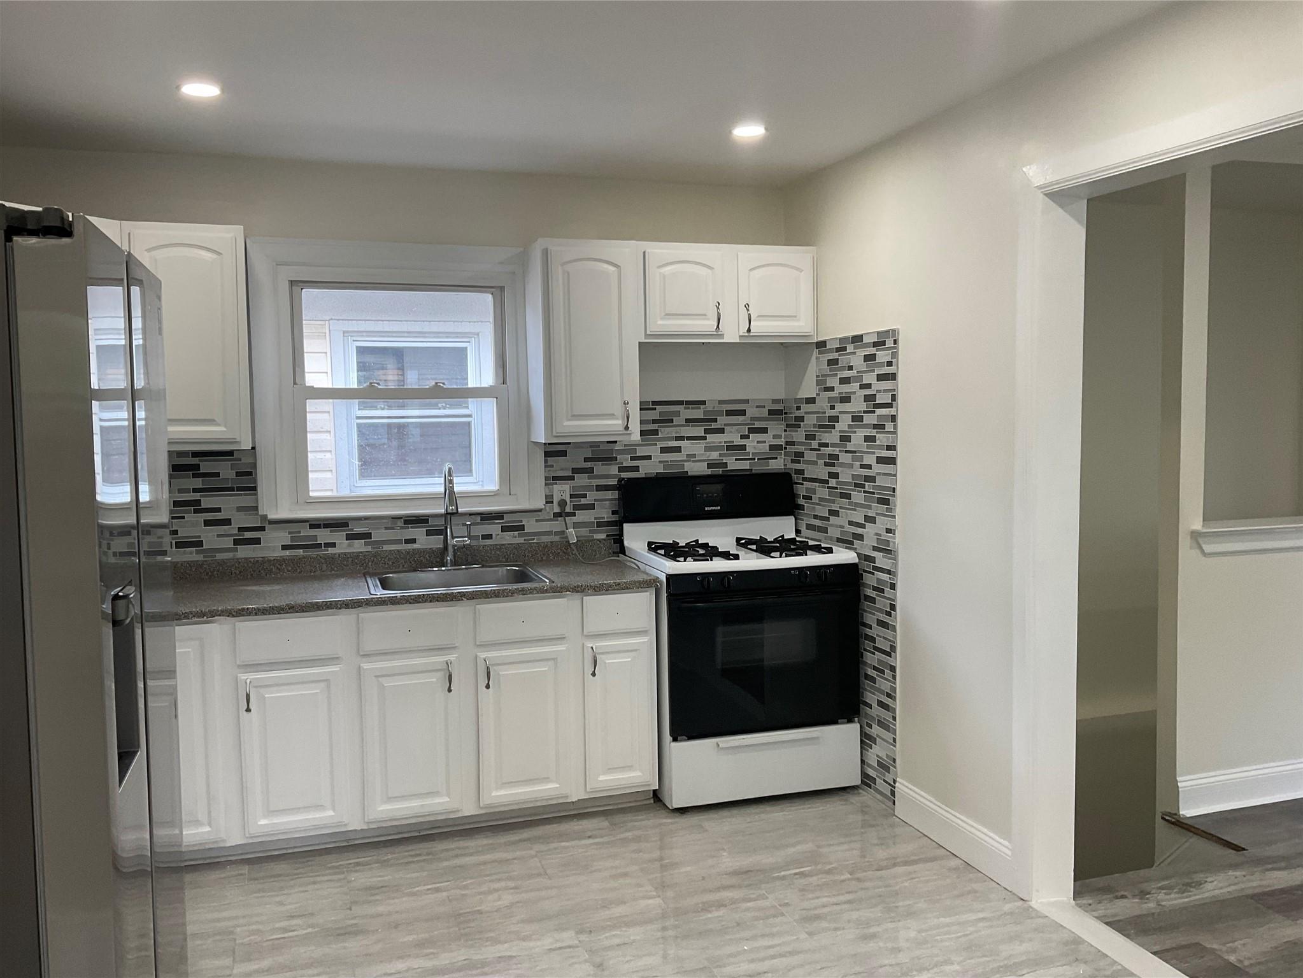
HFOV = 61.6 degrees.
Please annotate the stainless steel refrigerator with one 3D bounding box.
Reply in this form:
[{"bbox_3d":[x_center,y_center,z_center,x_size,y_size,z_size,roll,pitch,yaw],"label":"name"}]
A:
[{"bbox_3d":[-1.338,0.448,1.966,0.800,1.760,0.910,-2,4,-17],"label":"stainless steel refrigerator"}]

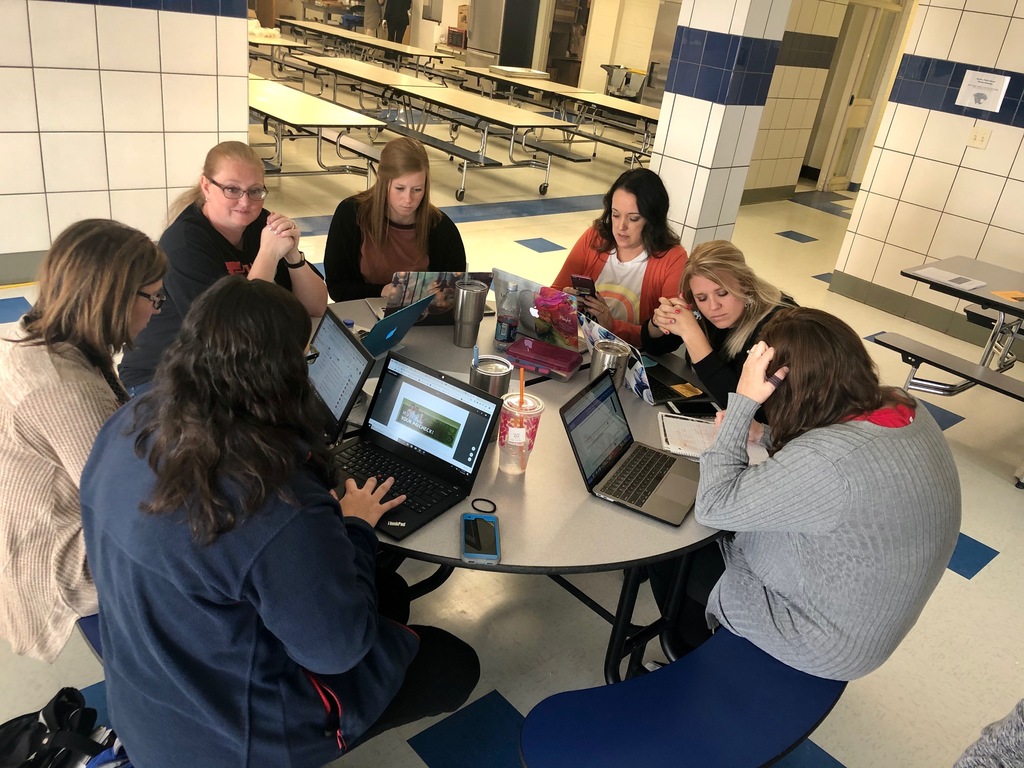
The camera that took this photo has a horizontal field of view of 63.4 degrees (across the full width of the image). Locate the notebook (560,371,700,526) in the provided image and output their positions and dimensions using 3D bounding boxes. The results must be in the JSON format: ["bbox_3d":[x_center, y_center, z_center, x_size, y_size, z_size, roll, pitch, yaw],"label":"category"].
[{"bbox_3d":[0.309,0.141,1.983,0.328,0.194,0.304,19,27,21],"label":"notebook"}]

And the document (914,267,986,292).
[{"bbox_3d":[2.142,-0.519,4.051,0.270,0.006,0.235,28,32,35],"label":"document"}]

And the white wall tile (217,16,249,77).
[{"bbox_3d":[-1.543,-1.857,4.571,0.172,0.301,0.015,-14,34,-39],"label":"white wall tile"}]

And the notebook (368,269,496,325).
[{"bbox_3d":[-0.269,-0.307,2.642,0.321,0.216,0.310,-3,28,-23],"label":"notebook"}]

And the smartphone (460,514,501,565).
[{"bbox_3d":[-0.065,0.319,1.704,0.078,0.014,0.152,6,26,-6],"label":"smartphone"}]

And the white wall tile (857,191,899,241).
[{"bbox_3d":[2.662,-1.211,6.019,0.012,0.305,0.226,-15,34,-40],"label":"white wall tile"}]

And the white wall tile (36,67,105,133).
[{"bbox_3d":[-2.240,-1.432,4.197,0.304,0.302,0.012,-15,34,-40],"label":"white wall tile"}]

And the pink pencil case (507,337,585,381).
[{"bbox_3d":[0.100,-0.075,2.461,0.203,0.056,0.130,17,27,18],"label":"pink pencil case"}]

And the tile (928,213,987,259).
[{"bbox_3d":[3.044,-0.978,5.652,0.012,0.305,0.305,-15,34,-40],"label":"tile"}]

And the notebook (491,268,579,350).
[{"bbox_3d":[0.135,-0.264,2.740,0.313,0.223,0.297,22,28,26],"label":"notebook"}]

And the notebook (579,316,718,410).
[{"bbox_3d":[0.398,-0.093,2.497,0.324,0.195,0.318,-7,29,-29],"label":"notebook"}]

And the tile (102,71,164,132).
[{"bbox_3d":[-1.996,-1.482,4.361,0.301,0.301,0.015,-14,34,-39],"label":"tile"}]

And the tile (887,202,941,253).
[{"bbox_3d":[2.827,-1.098,5.823,0.012,0.302,0.304,-15,34,-40],"label":"tile"}]

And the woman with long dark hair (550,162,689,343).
[{"bbox_3d":[0.334,-0.165,3.128,0.500,1.240,0.700,23,29,28],"label":"woman with long dark hair"}]

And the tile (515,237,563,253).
[{"bbox_3d":[0.228,-1.080,6.476,0.304,0.008,0.304,-15,34,-40],"label":"tile"}]

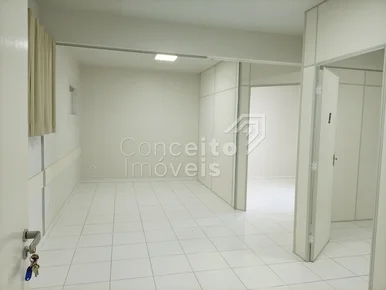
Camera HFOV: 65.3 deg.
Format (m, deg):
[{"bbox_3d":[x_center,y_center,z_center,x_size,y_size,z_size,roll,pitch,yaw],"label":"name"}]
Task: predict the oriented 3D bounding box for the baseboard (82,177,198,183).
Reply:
[{"bbox_3d":[-1.290,0.868,7.528,2.871,0.086,0.020,0,4,-14],"label":"baseboard"}]

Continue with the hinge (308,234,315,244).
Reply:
[{"bbox_3d":[1.294,1.031,3.290,0.062,0.095,0.022,2,5,13],"label":"hinge"}]

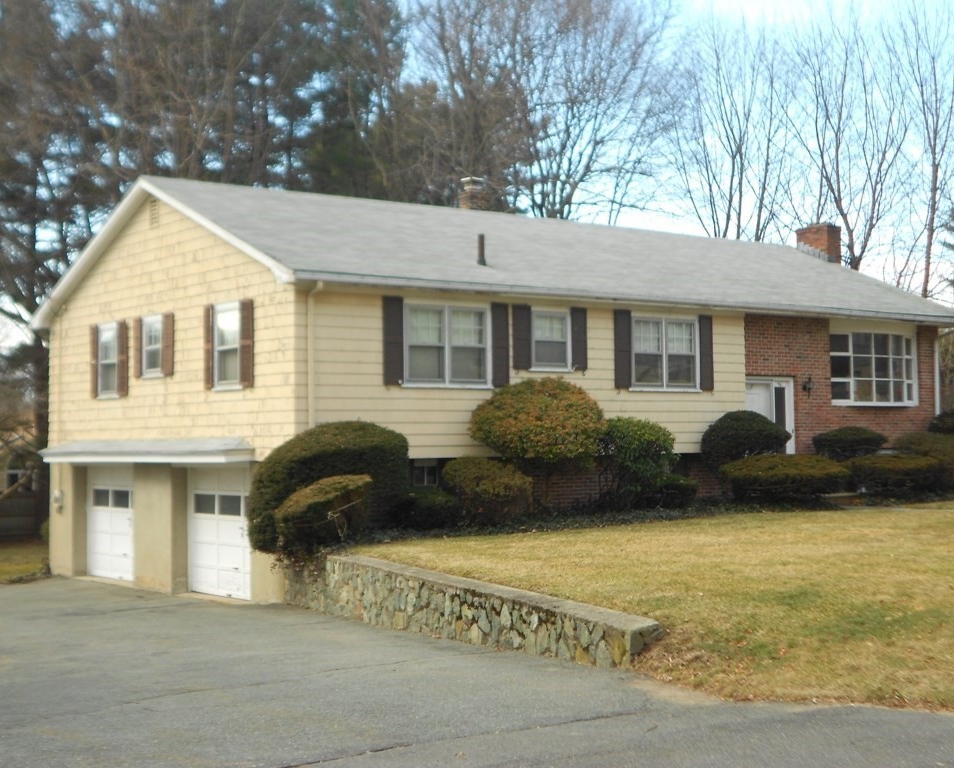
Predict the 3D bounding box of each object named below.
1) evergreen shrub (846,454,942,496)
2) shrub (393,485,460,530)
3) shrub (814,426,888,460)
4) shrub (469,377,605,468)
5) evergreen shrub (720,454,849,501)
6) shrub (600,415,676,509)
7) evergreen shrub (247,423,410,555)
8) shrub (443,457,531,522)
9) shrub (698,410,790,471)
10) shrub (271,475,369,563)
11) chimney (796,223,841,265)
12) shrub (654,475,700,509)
[{"bbox_3d":[7.519,1.658,26.164,1.919,0.778,1.515,1,-3,-39],"label":"evergreen shrub"},{"bbox_3d":[-0.751,1.824,21.575,1.150,0.650,1.000,1,-3,-37],"label":"shrub"},{"bbox_3d":[7.064,1.476,27.556,1.550,1.280,1.350,1,-3,-37],"label":"shrub"},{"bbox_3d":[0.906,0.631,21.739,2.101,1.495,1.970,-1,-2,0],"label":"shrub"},{"bbox_3d":[5.505,1.654,25.993,2.600,0.880,1.750,1,-3,-37],"label":"evergreen shrub"},{"bbox_3d":[2.659,1.322,24.112,1.400,1.560,1.250,1,-3,-37],"label":"shrub"},{"bbox_3d":[-1.969,1.375,19.496,2.246,1.768,1.869,1,-3,-39],"label":"evergreen shrub"},{"bbox_3d":[0.159,1.601,22.273,1.450,1.020,1.300,1,-3,-37],"label":"shrub"},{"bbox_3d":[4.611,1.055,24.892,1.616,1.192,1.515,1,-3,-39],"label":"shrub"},{"bbox_3d":[-2.090,1.800,19.625,1.350,1.150,1.250,1,-3,-37],"label":"shrub"},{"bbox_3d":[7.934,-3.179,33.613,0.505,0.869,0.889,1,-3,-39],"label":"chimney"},{"bbox_3d":[3.274,1.760,23.784,0.768,0.576,0.747,1,-3,-39],"label":"shrub"}]

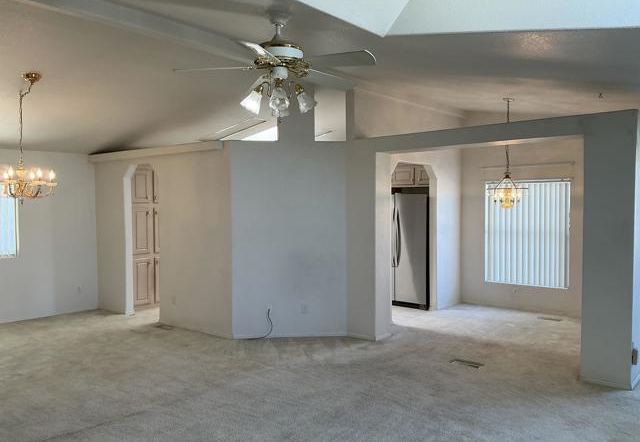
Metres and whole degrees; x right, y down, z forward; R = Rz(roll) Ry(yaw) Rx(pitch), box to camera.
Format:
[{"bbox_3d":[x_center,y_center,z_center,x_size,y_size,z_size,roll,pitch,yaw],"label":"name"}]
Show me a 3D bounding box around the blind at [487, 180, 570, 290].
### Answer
[{"bbox_3d":[2.931,0.178,7.429,1.191,1.520,0.080,1,2,40],"label":"blind"}]

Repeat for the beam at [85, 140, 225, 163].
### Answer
[{"bbox_3d":[-2.227,-0.884,6.757,2.967,0.113,0.140,1,2,40],"label":"beam"}]

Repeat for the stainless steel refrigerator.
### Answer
[{"bbox_3d":[1.437,0.422,8.234,0.910,1.750,0.740,1,2,40],"label":"stainless steel refrigerator"}]

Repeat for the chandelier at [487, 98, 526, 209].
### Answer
[{"bbox_3d":[2.258,-0.799,6.221,0.450,1.323,0.450,1,2,40],"label":"chandelier"}]

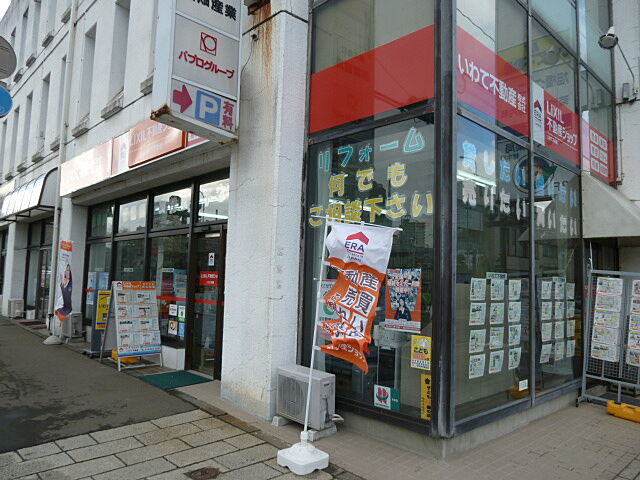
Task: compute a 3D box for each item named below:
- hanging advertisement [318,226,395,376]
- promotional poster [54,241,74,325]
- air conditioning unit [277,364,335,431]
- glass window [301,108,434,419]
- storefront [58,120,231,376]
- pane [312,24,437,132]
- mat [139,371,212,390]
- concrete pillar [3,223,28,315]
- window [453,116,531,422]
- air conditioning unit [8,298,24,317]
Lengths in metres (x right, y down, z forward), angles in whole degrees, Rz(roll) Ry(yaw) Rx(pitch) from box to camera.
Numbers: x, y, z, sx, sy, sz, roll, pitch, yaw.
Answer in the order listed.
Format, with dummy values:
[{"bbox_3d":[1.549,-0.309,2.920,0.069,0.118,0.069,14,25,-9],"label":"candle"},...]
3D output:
[{"bbox_3d":[0.310,0.507,4.150,0.619,1.342,0.206,6,-5,-17],"label":"hanging advertisement"},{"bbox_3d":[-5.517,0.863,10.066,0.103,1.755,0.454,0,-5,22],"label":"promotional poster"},{"bbox_3d":[-0.156,1.630,4.879,0.671,0.490,0.248,-3,-6,44],"label":"air conditioning unit"},{"bbox_3d":[0.458,0.260,5.004,0.062,2.890,1.806,6,-6,-43],"label":"glass window"},{"bbox_3d":[-3.813,0.113,9.078,0.774,4.181,7.639,6,-6,-43],"label":"storefront"},{"bbox_3d":[0.508,-1.712,5.132,0.031,0.743,1.796,6,-6,-43],"label":"pane"},{"bbox_3d":[-2.090,2.016,6.716,0.760,0.015,0.920,6,-6,-43],"label":"mat"},{"bbox_3d":[-10.432,0.927,15.931,0.465,3.200,0.929,6,-6,-43],"label":"concrete pillar"},{"bbox_3d":[1.871,0.305,4.921,1.631,2.890,0.062,6,-6,-43],"label":"window"},{"bbox_3d":[-9.368,2.100,14.323,0.289,0.568,0.764,6,-6,-43],"label":"air conditioning unit"}]

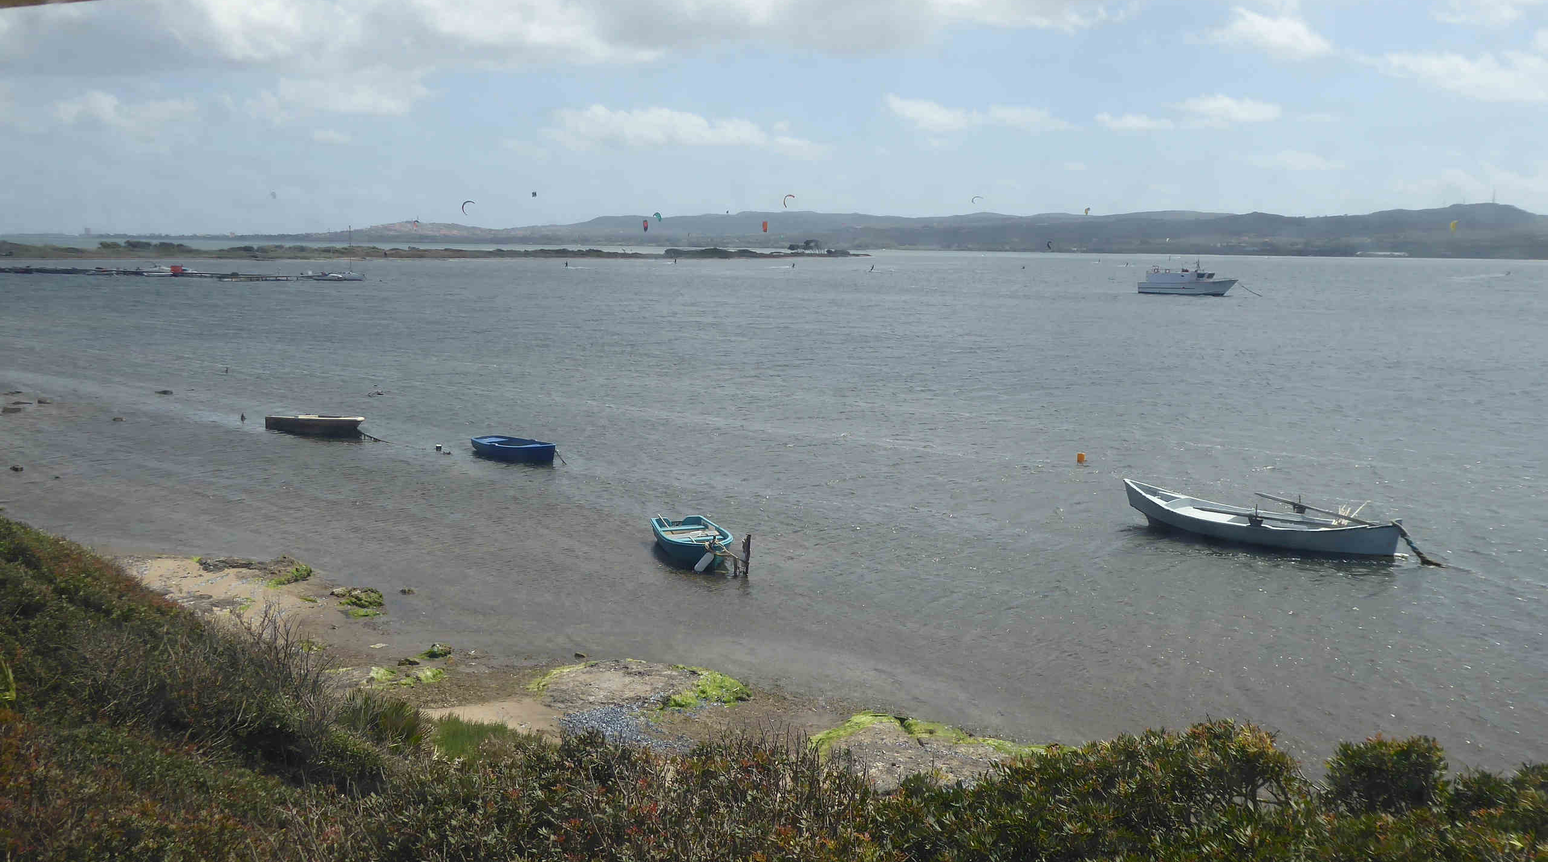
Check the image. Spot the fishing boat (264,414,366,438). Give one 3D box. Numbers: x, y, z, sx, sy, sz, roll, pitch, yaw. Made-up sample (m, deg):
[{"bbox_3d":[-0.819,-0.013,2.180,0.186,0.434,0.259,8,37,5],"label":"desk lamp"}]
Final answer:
[{"bbox_3d":[-15.205,-0.184,47.549,3.500,0.570,1.250,2,8,12],"label":"fishing boat"}]

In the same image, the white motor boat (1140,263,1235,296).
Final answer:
[{"bbox_3d":[59.902,-21.999,207.781,14.400,4.800,4.000,4,8,23],"label":"white motor boat"}]

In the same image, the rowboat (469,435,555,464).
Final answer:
[{"bbox_3d":[-7.617,0.547,42.347,3.300,0.600,1.270,6,9,38],"label":"rowboat"}]

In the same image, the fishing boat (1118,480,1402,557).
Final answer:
[{"bbox_3d":[10.593,1.933,31.554,5.900,1.100,1.600,6,9,34],"label":"fishing boat"}]

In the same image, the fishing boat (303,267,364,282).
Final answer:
[{"bbox_3d":[-68.406,-24.294,222.536,9.400,2.300,2.800,1,7,3],"label":"fishing boat"}]

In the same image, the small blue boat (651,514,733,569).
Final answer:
[{"bbox_3d":[-1.562,2.295,29.236,1.370,0.650,3.050,-2,8,-20],"label":"small blue boat"}]

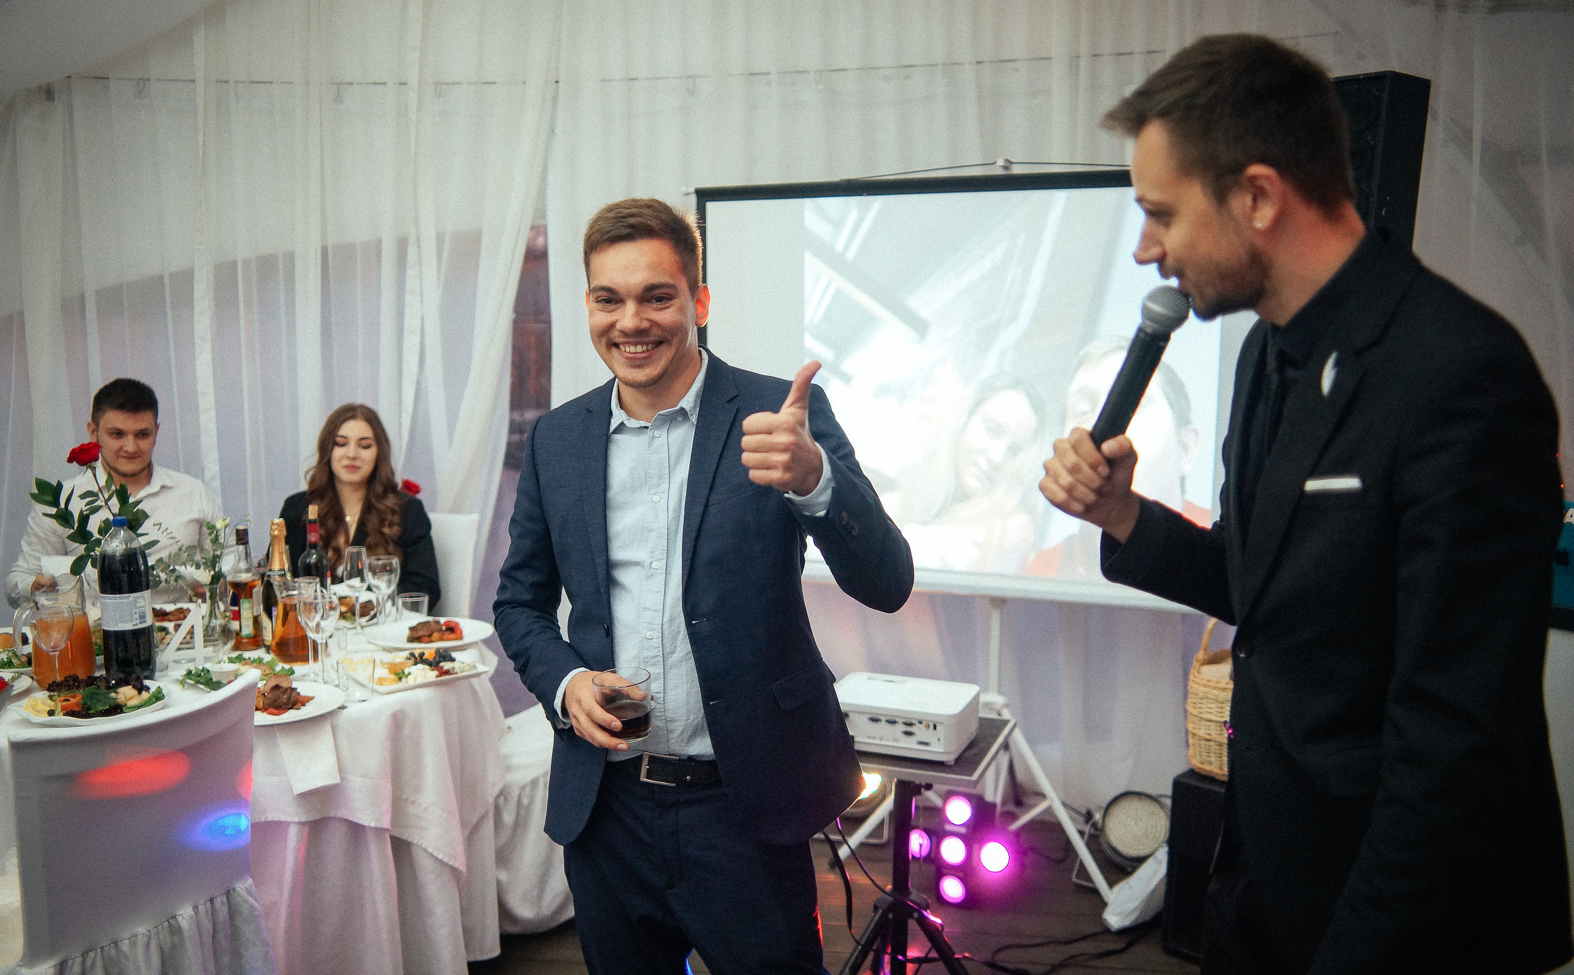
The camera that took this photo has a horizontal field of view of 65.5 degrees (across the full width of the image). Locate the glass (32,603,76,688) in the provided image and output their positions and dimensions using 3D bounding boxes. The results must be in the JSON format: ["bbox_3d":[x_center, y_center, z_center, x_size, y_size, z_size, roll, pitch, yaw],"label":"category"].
[{"bbox_3d":[-1.453,0.314,2.426,0.082,0.185,0.082,1,9,0],"label":"glass"}]

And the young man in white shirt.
[{"bbox_3d":[-1.611,0.408,3.047,0.560,1.328,0.750,-4,10,-24],"label":"young man in white shirt"}]

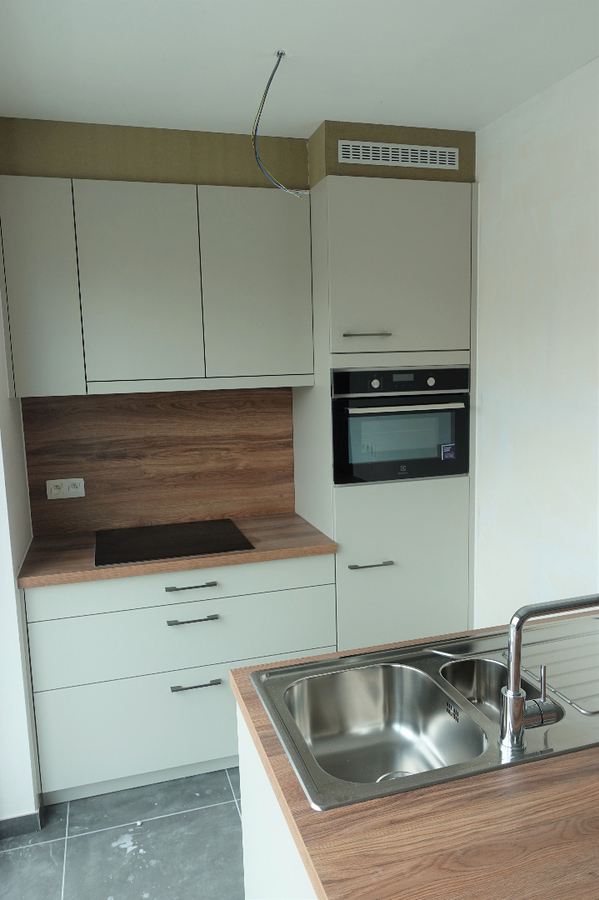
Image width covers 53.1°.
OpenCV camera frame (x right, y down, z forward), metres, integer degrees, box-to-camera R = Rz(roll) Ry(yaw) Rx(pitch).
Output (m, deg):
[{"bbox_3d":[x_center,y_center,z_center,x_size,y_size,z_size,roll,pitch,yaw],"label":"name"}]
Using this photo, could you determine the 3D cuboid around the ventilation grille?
[{"bbox_3d":[0.383,-1.119,2.284,0.495,0.079,0.016,-4,8,-15],"label":"ventilation grille"}]

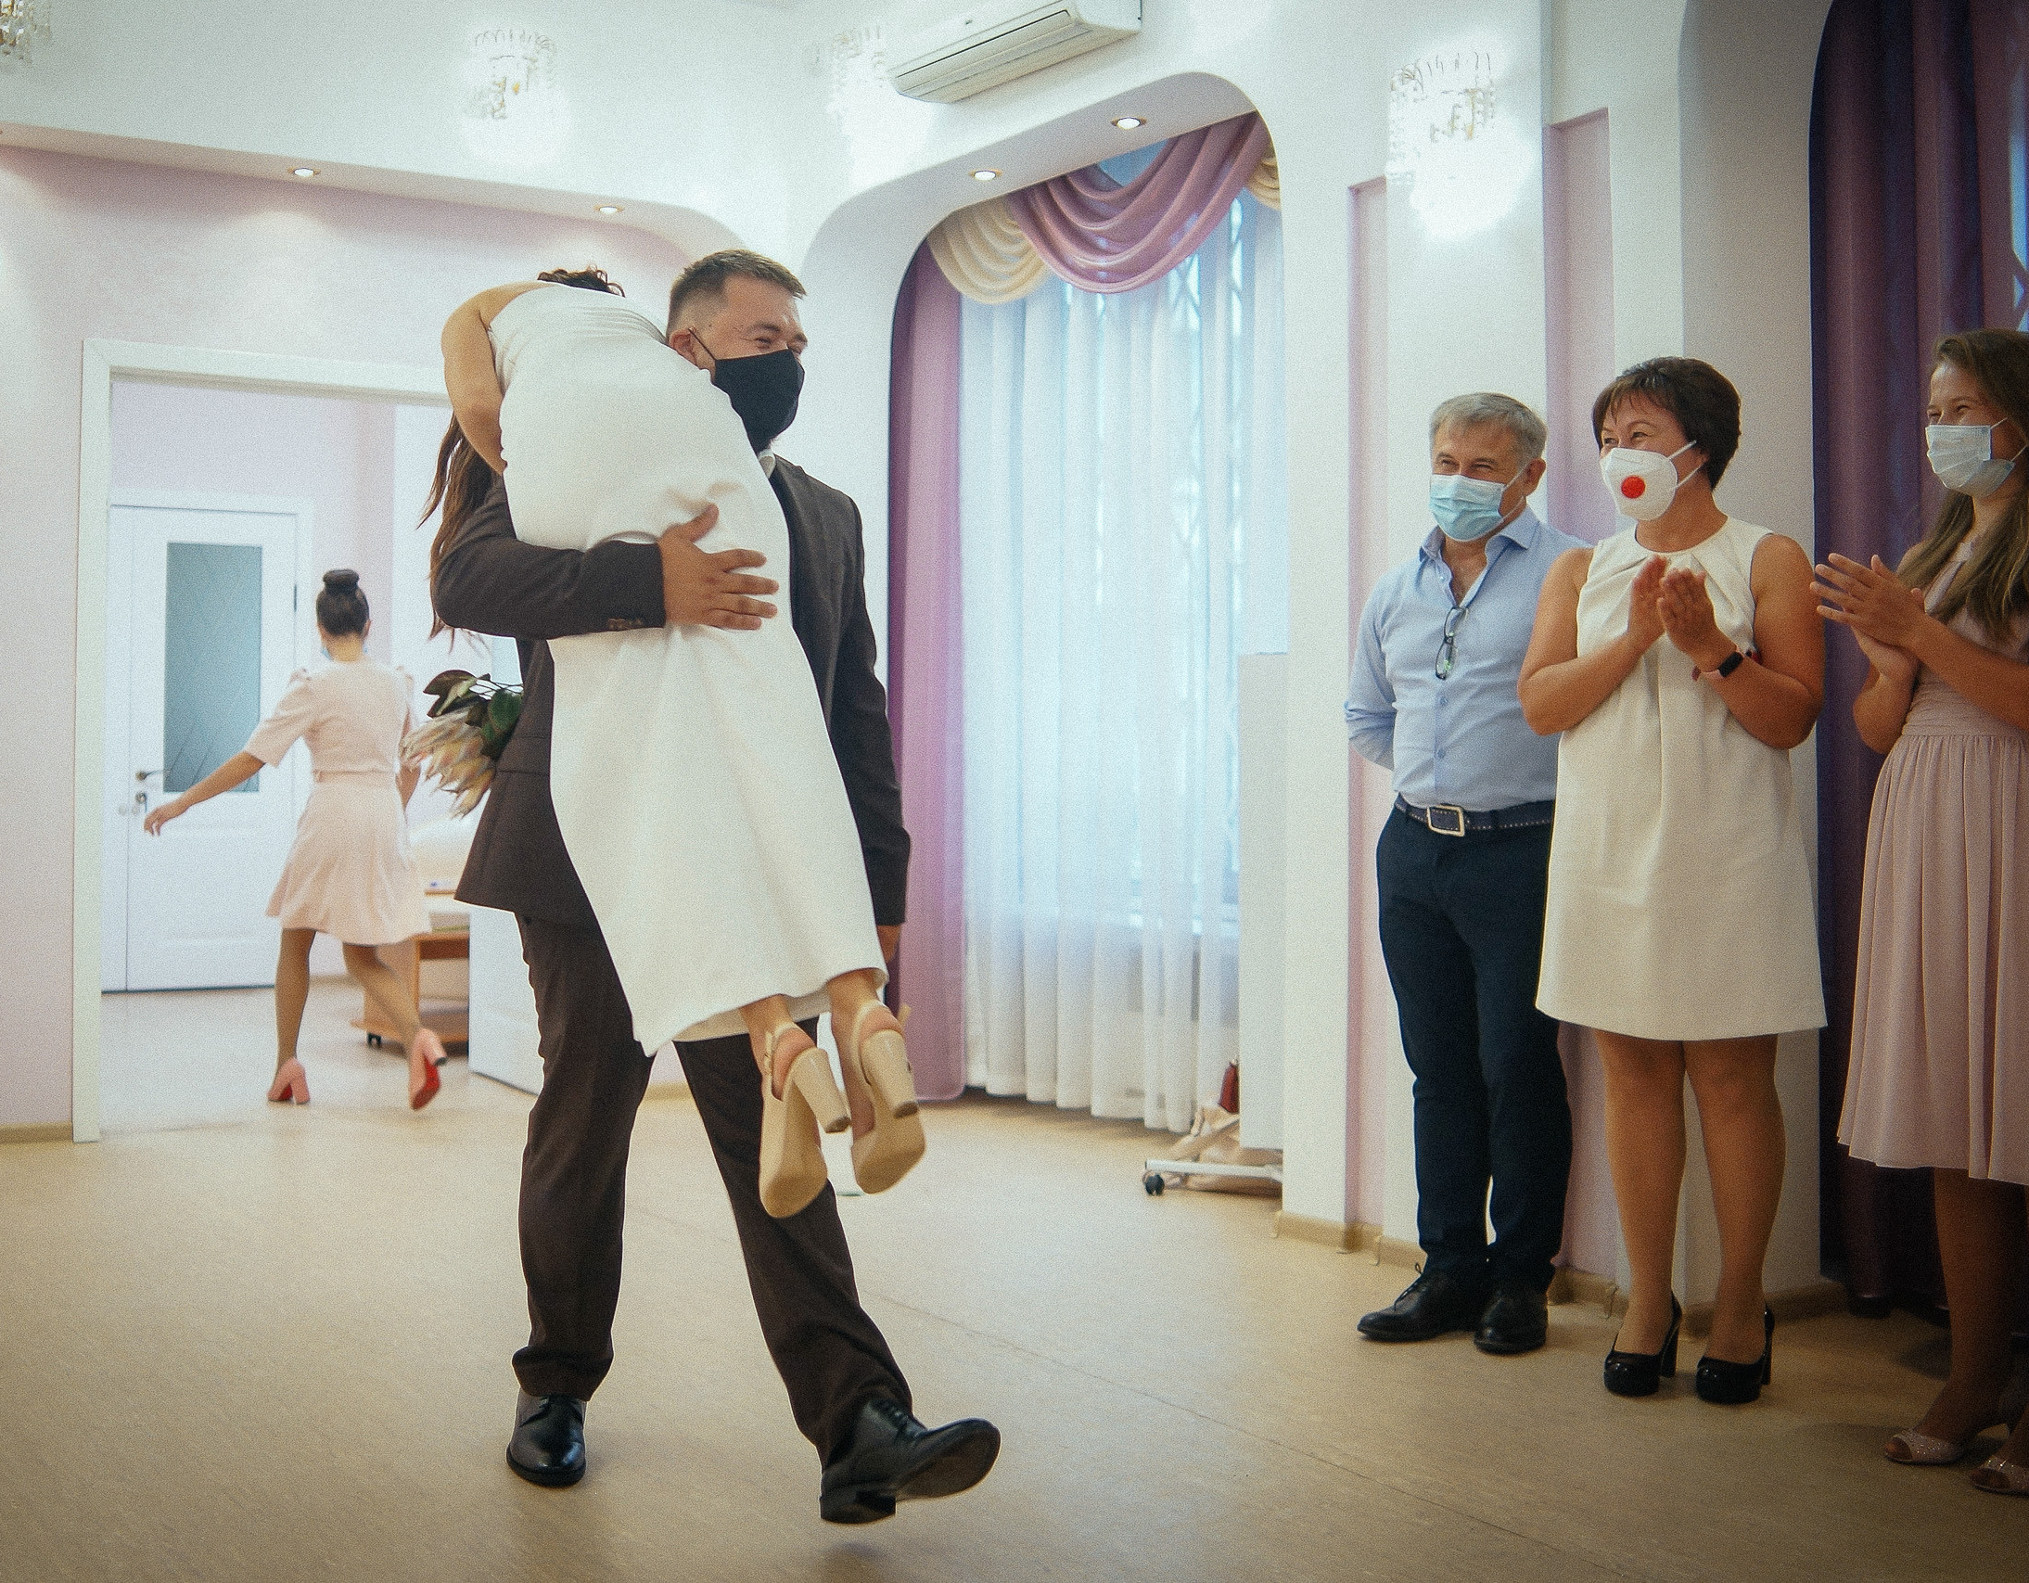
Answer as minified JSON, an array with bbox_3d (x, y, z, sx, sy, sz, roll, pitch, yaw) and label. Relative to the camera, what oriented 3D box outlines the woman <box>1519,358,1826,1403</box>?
[{"bbox_3d":[1.107,0.135,3.110,0.500,1.745,0.420,0,0,31],"label":"woman"}]

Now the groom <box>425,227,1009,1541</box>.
[{"bbox_3d":[-0.434,0.102,2.640,0.660,1.790,0.780,0,0,-32],"label":"groom"}]

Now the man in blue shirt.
[{"bbox_3d":[0.847,0.133,3.420,0.500,1.750,0.380,0,0,37],"label":"man in blue shirt"}]

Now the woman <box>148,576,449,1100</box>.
[{"bbox_3d":[-2.336,0.146,6.000,0.920,1.720,0.550,0,0,-19],"label":"woman"}]

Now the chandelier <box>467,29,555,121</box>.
[{"bbox_3d":[-1.489,-2.118,5.460,0.245,0.225,0.170,0,0,-21],"label":"chandelier"}]

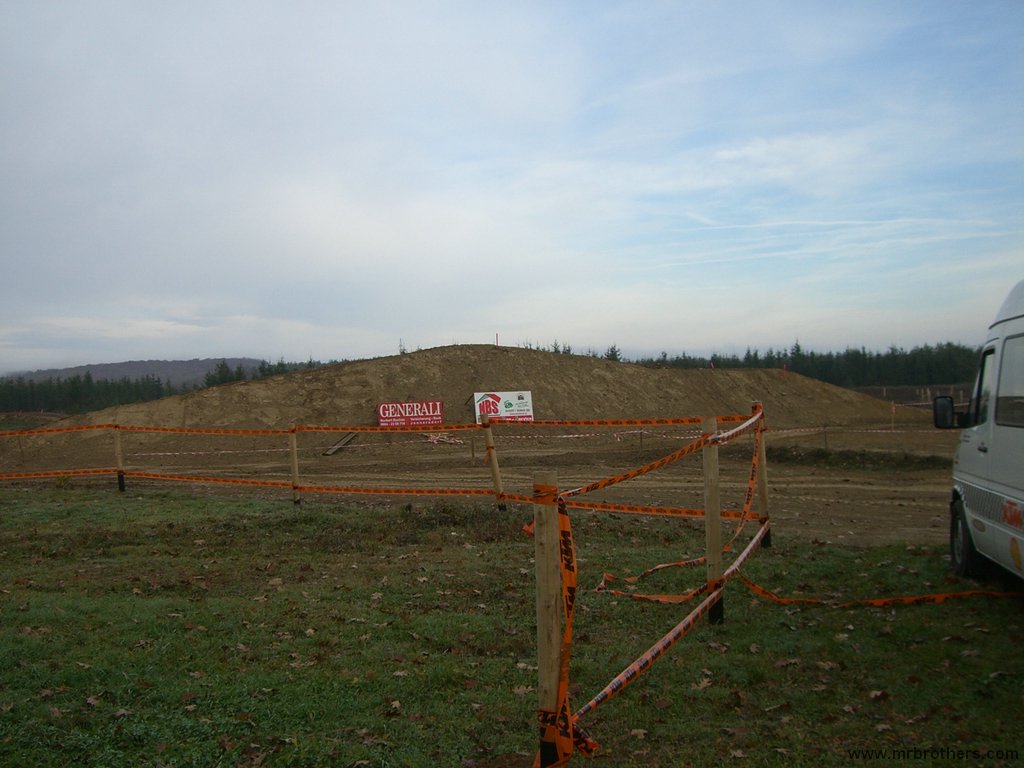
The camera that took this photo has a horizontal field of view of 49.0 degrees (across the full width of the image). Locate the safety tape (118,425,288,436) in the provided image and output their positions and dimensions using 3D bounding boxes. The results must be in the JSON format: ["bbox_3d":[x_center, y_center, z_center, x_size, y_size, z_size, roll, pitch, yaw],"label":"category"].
[{"bbox_3d":[-5.747,0.855,20.635,4.753,0.106,0.020,0,0,36],"label":"safety tape"}]

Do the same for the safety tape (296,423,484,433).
[{"bbox_3d":[-2.012,0.684,17.454,0.020,0.091,4.620,-1,-1,-45],"label":"safety tape"}]

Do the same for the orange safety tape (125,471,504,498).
[{"bbox_3d":[-3.721,1.697,18.907,9.740,0.228,0.398,-2,-1,41],"label":"orange safety tape"}]

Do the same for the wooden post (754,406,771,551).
[{"bbox_3d":[2.687,0.975,12.059,0.105,1.545,0.105,-4,-1,12],"label":"wooden post"}]

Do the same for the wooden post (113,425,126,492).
[{"bbox_3d":[-7.723,1.444,22.090,0.105,1.362,0.105,-6,-1,-20],"label":"wooden post"}]

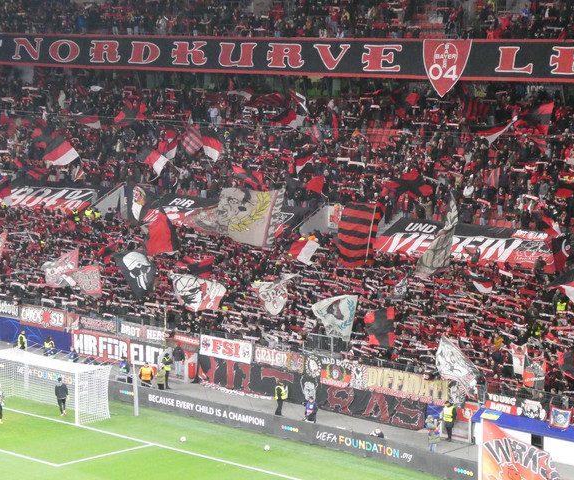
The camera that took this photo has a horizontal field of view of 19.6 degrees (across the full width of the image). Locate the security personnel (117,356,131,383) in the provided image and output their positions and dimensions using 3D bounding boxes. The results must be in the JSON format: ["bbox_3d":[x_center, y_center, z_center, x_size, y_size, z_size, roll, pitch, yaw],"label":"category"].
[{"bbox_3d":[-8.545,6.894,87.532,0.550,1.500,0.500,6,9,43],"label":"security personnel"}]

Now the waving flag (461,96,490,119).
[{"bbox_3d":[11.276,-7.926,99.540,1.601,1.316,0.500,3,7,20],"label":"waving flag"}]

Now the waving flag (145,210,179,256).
[{"bbox_3d":[-7.220,-0.377,96.500,1.972,2.668,0.600,3,7,20],"label":"waving flag"}]

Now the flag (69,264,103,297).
[{"bbox_3d":[-11.447,2.341,95.000,2.000,1.800,0.500,2,7,11],"label":"flag"}]

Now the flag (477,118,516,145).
[{"bbox_3d":[12.301,-6.370,97.700,2.240,1.500,0.600,4,7,27],"label":"flag"}]

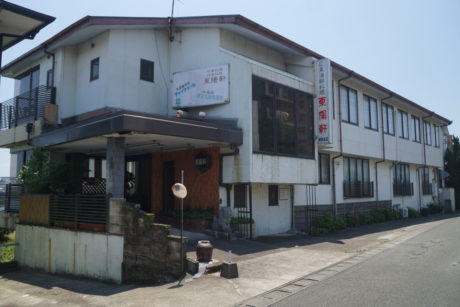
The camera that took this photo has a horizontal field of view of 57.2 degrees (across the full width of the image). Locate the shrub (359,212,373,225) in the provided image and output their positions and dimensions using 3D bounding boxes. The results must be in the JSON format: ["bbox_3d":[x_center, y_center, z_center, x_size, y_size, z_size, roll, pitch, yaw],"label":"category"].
[{"bbox_3d":[5.858,2.810,18.236,0.480,0.500,0.600,-5,-7,40],"label":"shrub"}]

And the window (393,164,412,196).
[{"bbox_3d":[11.061,1.733,26.807,0.250,1.995,3.228,-5,-7,40],"label":"window"}]

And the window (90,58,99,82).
[{"bbox_3d":[-4.385,-2.716,13.705,0.487,0.697,0.100,-5,-7,40],"label":"window"}]

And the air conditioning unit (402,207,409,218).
[{"bbox_3d":[10.271,3.442,24.545,0.340,0.600,0.280,-5,-7,40],"label":"air conditioning unit"}]

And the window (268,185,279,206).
[{"bbox_3d":[1.459,1.400,14.020,0.100,0.698,0.559,-5,-7,40],"label":"window"}]

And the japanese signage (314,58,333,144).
[{"bbox_3d":[3.501,-1.952,15.701,0.520,3.120,0.260,-5,-7,40],"label":"japanese signage"}]

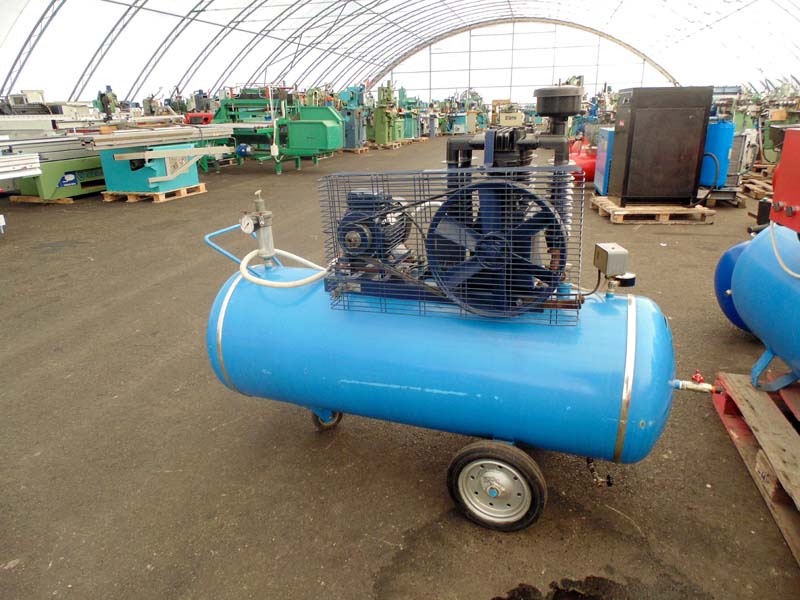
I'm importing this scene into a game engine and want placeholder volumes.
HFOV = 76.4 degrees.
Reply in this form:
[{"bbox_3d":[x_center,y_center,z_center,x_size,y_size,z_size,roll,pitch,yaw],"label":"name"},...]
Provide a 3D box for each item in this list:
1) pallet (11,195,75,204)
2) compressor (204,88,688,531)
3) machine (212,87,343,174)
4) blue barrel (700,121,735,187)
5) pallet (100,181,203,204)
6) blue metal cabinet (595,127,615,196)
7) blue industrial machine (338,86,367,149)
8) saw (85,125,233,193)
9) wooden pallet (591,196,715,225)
[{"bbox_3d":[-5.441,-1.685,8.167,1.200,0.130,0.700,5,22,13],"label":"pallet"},{"bbox_3d":[0.052,-0.006,1.937,1.890,1.450,0.620,7,23,20],"label":"compressor"},{"bbox_3d":[-2.728,-3.991,11.742,2.700,1.740,1.600,7,23,19],"label":"machine"},{"bbox_3d":[4.246,-2.033,7.065,0.490,0.890,0.490,0,22,3],"label":"blue barrel"},{"bbox_3d":[-3.924,-1.743,8.256,0.970,0.140,1.190,6,23,17],"label":"pallet"},{"bbox_3d":[3.057,-1.951,7.178,0.500,0.880,0.500,1,22,5],"label":"blue metal cabinet"},{"bbox_3d":[-1.387,-5.548,15.327,0.670,1.700,0.720,7,23,19],"label":"blue industrial machine"},{"bbox_3d":[-3.867,-2.242,8.073,1.150,0.920,2.600,9,24,23],"label":"saw"},{"bbox_3d":[3.186,-1.144,6.508,1.200,0.147,0.900,1,22,4],"label":"wooden pallet"}]

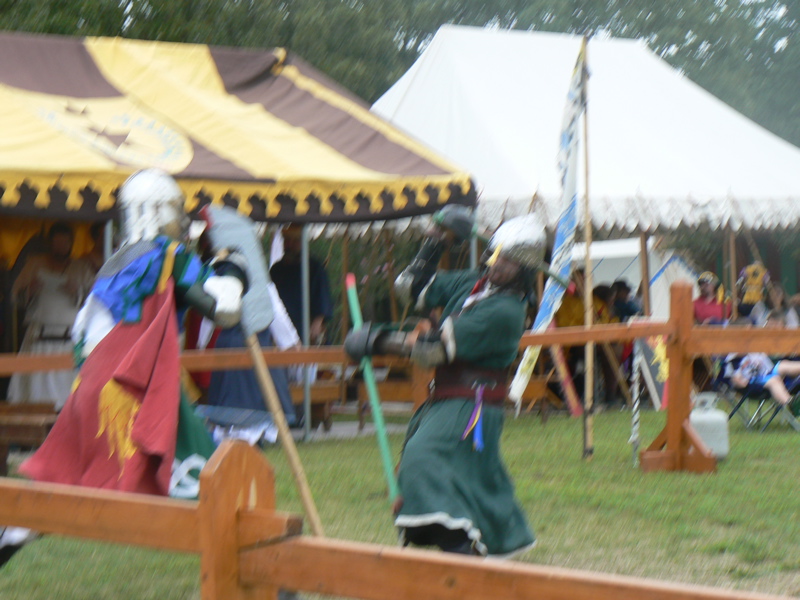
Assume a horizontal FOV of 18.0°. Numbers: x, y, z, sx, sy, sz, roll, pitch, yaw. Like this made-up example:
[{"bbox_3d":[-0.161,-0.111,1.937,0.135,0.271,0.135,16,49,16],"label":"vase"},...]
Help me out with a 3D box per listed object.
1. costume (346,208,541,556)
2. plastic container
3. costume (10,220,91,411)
[{"bbox_3d":[0.190,0.461,11.000,0.800,1.740,0.680,-1,3,-30],"label":"costume"},{"bbox_3d":[2.112,0.869,17.300,0.310,0.460,0.310,0,3,0],"label":"plastic container"},{"bbox_3d":[-2.386,0.281,17.500,0.660,1.620,0.480,0,3,-7],"label":"costume"}]

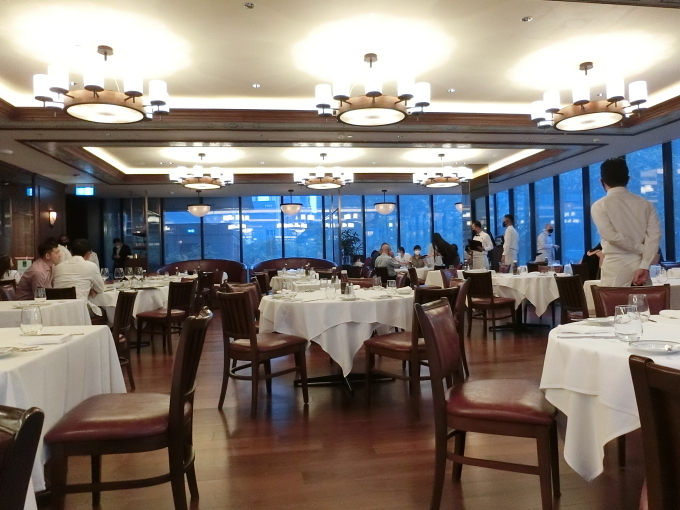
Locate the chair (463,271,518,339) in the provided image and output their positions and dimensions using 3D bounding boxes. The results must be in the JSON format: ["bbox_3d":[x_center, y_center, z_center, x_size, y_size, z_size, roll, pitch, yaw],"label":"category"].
[{"bbox_3d":[2.018,0.656,6.622,0.540,0.880,0.470,-1,-1,-38],"label":"chair"}]

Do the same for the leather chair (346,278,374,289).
[{"bbox_3d":[0.208,0.685,5.022,0.470,0.880,0.540,-2,-1,8],"label":"leather chair"}]

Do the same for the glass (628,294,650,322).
[{"bbox_3d":[1.342,0.240,2.200,0.086,0.125,0.086,-1,-1,0],"label":"glass"}]

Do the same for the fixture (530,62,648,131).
[{"bbox_3d":[2.844,-1.857,5.647,1.210,0.665,1.210,-1,-1,0],"label":"fixture"}]

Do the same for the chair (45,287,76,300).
[{"bbox_3d":[-2.681,0.759,4.972,0.470,0.880,0.540,-2,-1,13],"label":"chair"}]

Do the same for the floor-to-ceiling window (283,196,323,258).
[{"bbox_3d":[-1.011,-0.194,13.672,1.141,2.890,0.120,-1,-1,-8],"label":"floor-to-ceiling window"}]

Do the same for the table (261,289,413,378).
[{"bbox_3d":[0.034,0.735,4.273,1.410,0.770,1.410,-1,-1,0],"label":"table"}]

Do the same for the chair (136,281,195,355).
[{"bbox_3d":[-2.115,0.753,6.005,0.545,0.880,0.460,-2,-1,27],"label":"chair"}]

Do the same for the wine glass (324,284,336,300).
[{"bbox_3d":[-0.075,0.302,3.988,0.088,0.118,0.088,-1,-1,-8],"label":"wine glass"}]

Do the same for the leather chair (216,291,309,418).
[{"bbox_3d":[-0.587,0.690,3.672,0.470,0.880,0.540,-2,-1,43],"label":"leather chair"}]

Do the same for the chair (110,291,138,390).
[{"bbox_3d":[-1.953,0.742,4.010,0.550,0.880,0.460,-1,-1,-3],"label":"chair"}]

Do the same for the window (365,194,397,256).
[{"bbox_3d":[1.200,-0.249,13.980,0.989,2.890,0.120,-1,-1,-8],"label":"window"}]

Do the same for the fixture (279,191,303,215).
[{"bbox_3d":[-1.237,-1.323,12.607,0.580,0.642,0.580,-1,-1,-8],"label":"fixture"}]

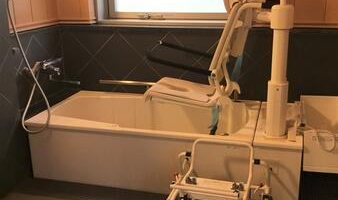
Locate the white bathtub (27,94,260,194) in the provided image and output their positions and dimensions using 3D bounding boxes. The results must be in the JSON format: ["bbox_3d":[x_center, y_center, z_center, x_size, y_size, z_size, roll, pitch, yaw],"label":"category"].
[{"bbox_3d":[-0.126,0.276,2.925,1.499,0.400,0.818,4,18,15],"label":"white bathtub"}]

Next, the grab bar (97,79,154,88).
[{"bbox_3d":[-0.284,-0.126,3.259,0.620,0.045,0.080,4,18,15],"label":"grab bar"}]

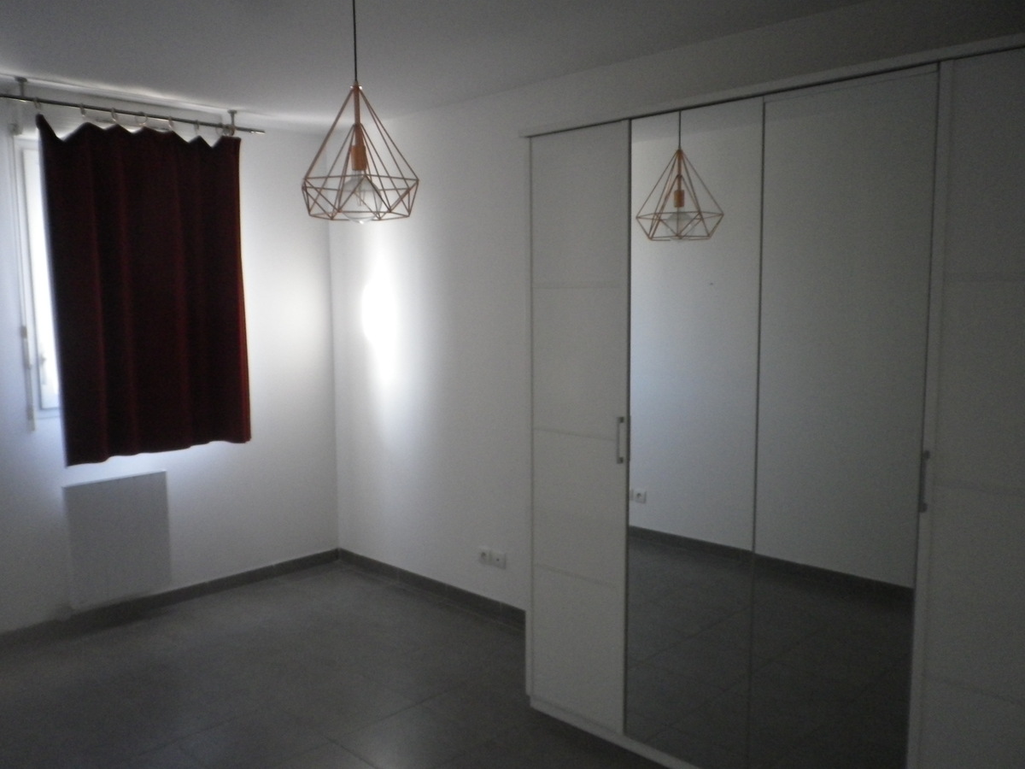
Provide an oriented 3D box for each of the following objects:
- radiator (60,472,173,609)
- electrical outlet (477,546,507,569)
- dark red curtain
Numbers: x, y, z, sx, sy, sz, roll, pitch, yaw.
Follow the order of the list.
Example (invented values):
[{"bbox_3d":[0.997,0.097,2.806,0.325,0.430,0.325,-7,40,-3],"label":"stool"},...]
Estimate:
[{"bbox_3d":[-1.922,0.751,4.055,0.082,0.594,0.461,5,8,43],"label":"radiator"},{"bbox_3d":[-0.106,0.866,4.130,0.190,0.085,0.012,5,8,43],"label":"electrical outlet"},{"bbox_3d":[-1.727,-0.442,4.030,0.095,1.571,0.940,5,8,43],"label":"dark red curtain"}]

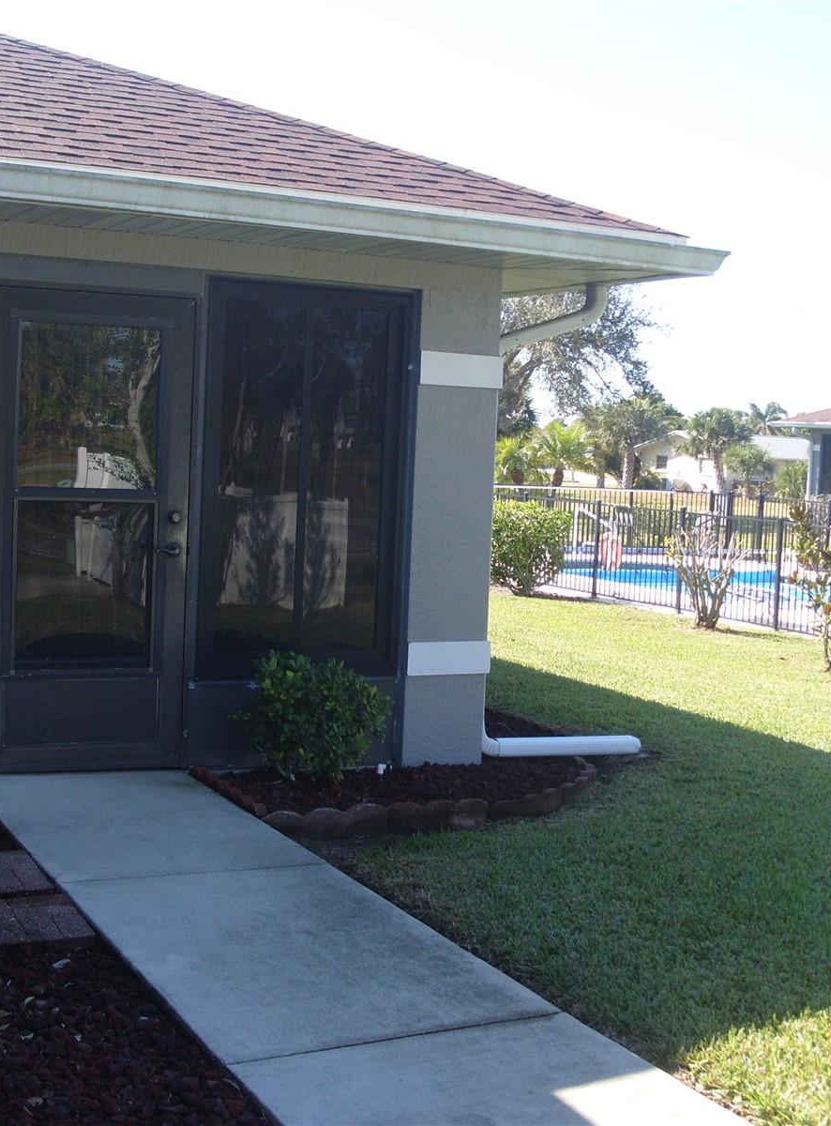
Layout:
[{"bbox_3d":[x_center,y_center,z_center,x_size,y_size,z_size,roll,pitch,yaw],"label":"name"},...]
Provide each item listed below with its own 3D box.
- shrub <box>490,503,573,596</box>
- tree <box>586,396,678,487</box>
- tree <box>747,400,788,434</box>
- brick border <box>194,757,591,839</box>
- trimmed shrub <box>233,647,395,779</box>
[{"bbox_3d":[1.343,-0.191,19.000,1.200,1.180,1.150,3,4,4],"label":"shrub"},{"bbox_3d":[9.747,-5.412,68.000,4.200,4.250,4.200,3,4,8],"label":"tree"},{"bbox_3d":[27.724,-9.226,120.000,3.500,7.300,3.500,3,4,13],"label":"tree"},{"bbox_3d":[0.069,0.984,6.686,1.880,0.105,1.050,1,4,-26],"label":"brick border"},{"bbox_3d":[-0.440,0.669,6.586,0.630,0.560,0.600,2,4,-4],"label":"trimmed shrub"}]

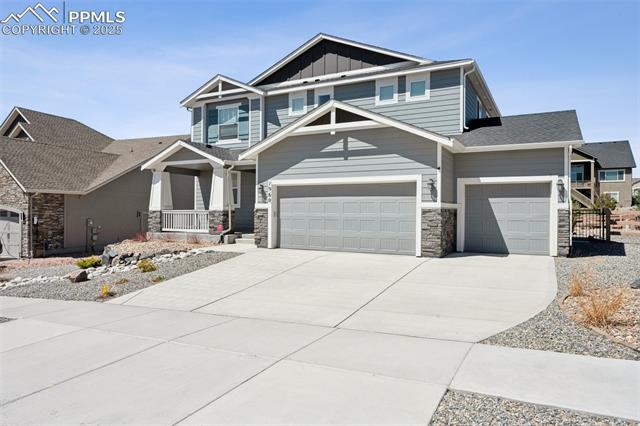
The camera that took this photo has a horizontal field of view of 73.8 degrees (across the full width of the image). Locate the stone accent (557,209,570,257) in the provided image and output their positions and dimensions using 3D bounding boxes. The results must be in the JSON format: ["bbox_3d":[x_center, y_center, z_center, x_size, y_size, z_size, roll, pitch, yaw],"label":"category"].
[{"bbox_3d":[6.652,0.557,11.623,0.290,1.310,0.280,1,0,29],"label":"stone accent"}]

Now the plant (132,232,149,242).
[{"bbox_3d":[-7.662,1.046,18.200,0.560,0.420,0.560,1,0,29],"label":"plant"}]

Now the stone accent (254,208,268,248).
[{"bbox_3d":[-1.916,0.520,14.362,0.580,1.310,0.300,1,0,29],"label":"stone accent"}]

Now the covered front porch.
[{"bbox_3d":[-4.485,-0.927,17.891,6.350,4.040,2.200,1,0,29],"label":"covered front porch"}]

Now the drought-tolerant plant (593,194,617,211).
[{"bbox_3d":[18.682,-0.689,28.000,1.500,1.100,1.500,1,0,29],"label":"drought-tolerant plant"}]

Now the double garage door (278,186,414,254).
[{"bbox_3d":[0.700,0.151,13.250,4.870,2.090,0.120,1,0,29],"label":"double garage door"}]

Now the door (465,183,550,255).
[{"bbox_3d":[5.473,0.170,12.513,2.340,2.100,0.120,1,0,29],"label":"door"}]

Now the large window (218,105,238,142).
[{"bbox_3d":[-4.130,-4.021,19.240,1.240,1.460,0.110,1,0,29],"label":"large window"}]

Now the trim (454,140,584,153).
[{"bbox_3d":[5.393,-1.766,11.539,2.970,0.160,0.180,1,0,29],"label":"trim"}]

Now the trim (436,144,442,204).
[{"bbox_3d":[3.214,-1.045,11.474,0.130,1.590,0.120,1,0,29],"label":"trim"}]

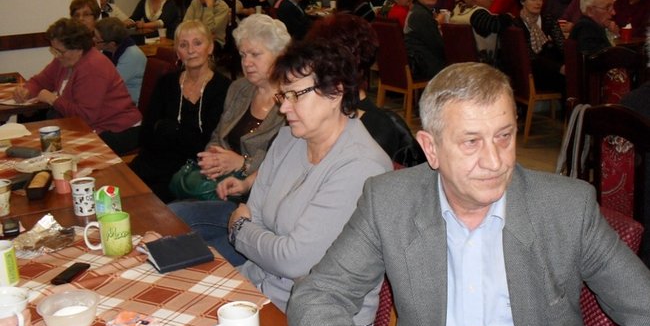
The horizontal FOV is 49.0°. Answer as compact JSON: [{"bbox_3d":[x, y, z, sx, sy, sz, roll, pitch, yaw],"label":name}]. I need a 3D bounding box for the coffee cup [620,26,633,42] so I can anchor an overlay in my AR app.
[{"bbox_3d":[2.281,-0.976,5.400,0.090,0.105,0.090,-1,17,0],"label":"coffee cup"}]

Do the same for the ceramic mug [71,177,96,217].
[{"bbox_3d":[-0.753,0.107,2.237,0.079,0.104,0.079,-1,17,0],"label":"ceramic mug"}]

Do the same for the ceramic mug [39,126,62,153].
[{"bbox_3d":[-1.079,-0.093,2.806,0.088,0.092,0.084,-9,18,-25],"label":"ceramic mug"}]

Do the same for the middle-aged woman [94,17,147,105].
[{"bbox_3d":[-1.502,-0.417,4.787,0.780,1.150,0.500,2,17,12],"label":"middle-aged woman"}]

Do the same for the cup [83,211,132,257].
[{"bbox_3d":[-0.566,0.187,1.858,0.122,0.094,0.078,-5,17,-12],"label":"cup"}]

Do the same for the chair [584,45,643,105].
[{"bbox_3d":[1.778,-0.210,4.257,0.470,0.960,0.530,-1,17,-3],"label":"chair"}]

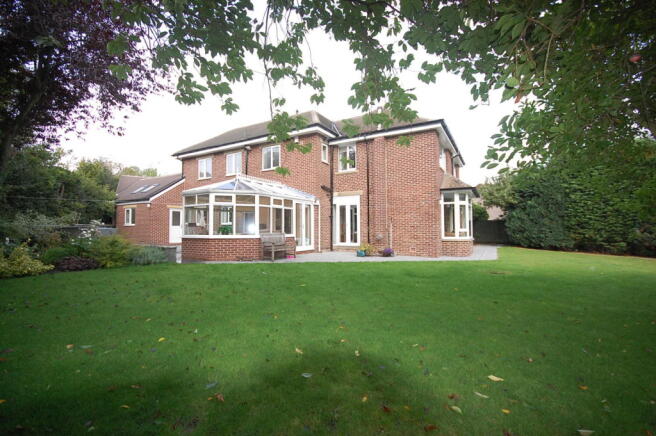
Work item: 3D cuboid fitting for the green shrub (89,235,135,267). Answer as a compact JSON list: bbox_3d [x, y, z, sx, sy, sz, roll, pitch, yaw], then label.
[{"bbox_3d":[-7.050,0.980,8.900,1.300,1.000,1.100,0,-1,0],"label":"green shrub"}]

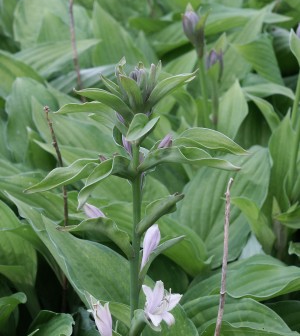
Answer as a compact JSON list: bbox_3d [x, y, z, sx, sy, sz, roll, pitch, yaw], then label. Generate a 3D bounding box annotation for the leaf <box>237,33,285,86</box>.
[{"bbox_3d":[0.129,-0.126,1.750,0.055,0.030,0.075,-25,65,-37],"label":"leaf"}]

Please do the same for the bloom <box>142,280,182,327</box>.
[{"bbox_3d":[0.011,0.130,1.440,0.036,0.038,0.037,-11,-10,-23],"label":"bloom"}]

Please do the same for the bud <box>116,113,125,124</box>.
[{"bbox_3d":[-0.025,-0.042,1.300,0.008,0.018,0.008,-30,6,0],"label":"bud"}]

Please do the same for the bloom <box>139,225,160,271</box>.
[{"bbox_3d":[0.000,0.071,1.330,0.013,0.041,0.013,18,12,0],"label":"bloom"}]

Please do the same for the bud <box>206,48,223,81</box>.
[{"bbox_3d":[0.071,-0.114,1.660,0.018,0.035,0.018,0,16,0],"label":"bud"}]

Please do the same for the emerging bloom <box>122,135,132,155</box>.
[{"bbox_3d":[-0.019,-0.019,1.300,0.009,0.022,0.009,-24,6,0],"label":"emerging bloom"}]

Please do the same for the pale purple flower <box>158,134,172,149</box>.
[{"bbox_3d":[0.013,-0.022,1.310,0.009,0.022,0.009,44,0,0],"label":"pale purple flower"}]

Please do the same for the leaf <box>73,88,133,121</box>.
[{"bbox_3d":[-0.046,-0.063,1.490,0.064,0.018,0.024,26,23,-12],"label":"leaf"}]

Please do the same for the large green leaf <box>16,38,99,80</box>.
[{"bbox_3d":[-0.136,-0.163,2.200,0.125,0.030,0.075,-13,39,6],"label":"large green leaf"}]

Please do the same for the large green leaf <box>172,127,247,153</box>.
[{"bbox_3d":[0.056,-0.025,1.450,0.072,0.022,0.028,12,21,-12],"label":"large green leaf"}]

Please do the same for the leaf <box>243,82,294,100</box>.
[{"bbox_3d":[0.133,-0.086,1.680,0.062,0.020,0.040,11,24,12],"label":"leaf"}]

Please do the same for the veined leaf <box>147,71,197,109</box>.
[{"bbox_3d":[0.018,-0.067,1.280,0.054,0.013,0.020,-36,41,1],"label":"veined leaf"}]

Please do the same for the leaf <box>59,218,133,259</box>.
[{"bbox_3d":[-0.052,0.068,1.440,0.068,0.026,0.026,18,21,-9],"label":"leaf"}]

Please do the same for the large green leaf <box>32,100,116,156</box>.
[{"bbox_3d":[-0.098,-0.055,2.000,0.125,0.030,0.080,28,44,6],"label":"large green leaf"}]

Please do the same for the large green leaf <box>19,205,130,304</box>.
[{"bbox_3d":[-0.064,0.083,1.420,0.145,0.035,0.085,38,44,5],"label":"large green leaf"}]

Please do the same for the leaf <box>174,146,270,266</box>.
[{"bbox_3d":[0.085,0.044,1.750,0.102,0.035,0.140,16,58,15],"label":"leaf"}]

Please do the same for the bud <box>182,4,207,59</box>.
[{"bbox_3d":[0.048,-0.147,1.620,0.023,0.057,0.023,-11,13,0],"label":"bud"}]

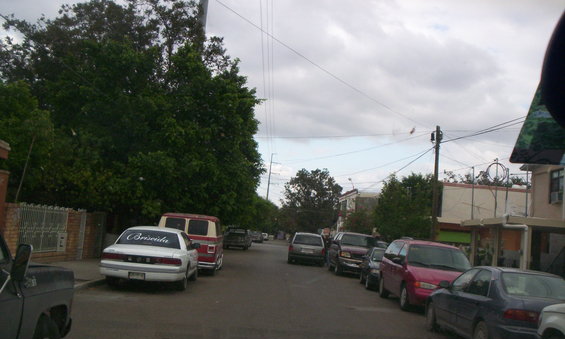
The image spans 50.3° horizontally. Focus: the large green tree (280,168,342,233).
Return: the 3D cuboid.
[{"bbox_3d":[3.777,5.135,79.995,8.200,10.578,8.000,5,-6,-1],"label":"large green tree"}]

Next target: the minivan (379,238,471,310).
[{"bbox_3d":[3.874,2.785,16.238,1.900,1.730,5.050,5,-6,0],"label":"minivan"}]

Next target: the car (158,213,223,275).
[{"bbox_3d":[-3.168,2.632,21.659,2.020,2.000,4.950,5,-6,-2],"label":"car"}]

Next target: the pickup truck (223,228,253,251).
[{"bbox_3d":[-3.676,5.714,50.013,1.960,1.820,5.300,5,-6,-1],"label":"pickup truck"}]

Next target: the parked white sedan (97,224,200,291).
[{"bbox_3d":[-3.289,2.325,16.253,1.940,1.440,5.200,5,-6,-2],"label":"parked white sedan"}]

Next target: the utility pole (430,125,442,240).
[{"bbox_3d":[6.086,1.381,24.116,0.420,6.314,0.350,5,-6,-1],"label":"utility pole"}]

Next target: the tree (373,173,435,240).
[{"bbox_3d":[6.333,2.815,31.010,3.600,5.217,3.600,5,-6,-1],"label":"tree"}]

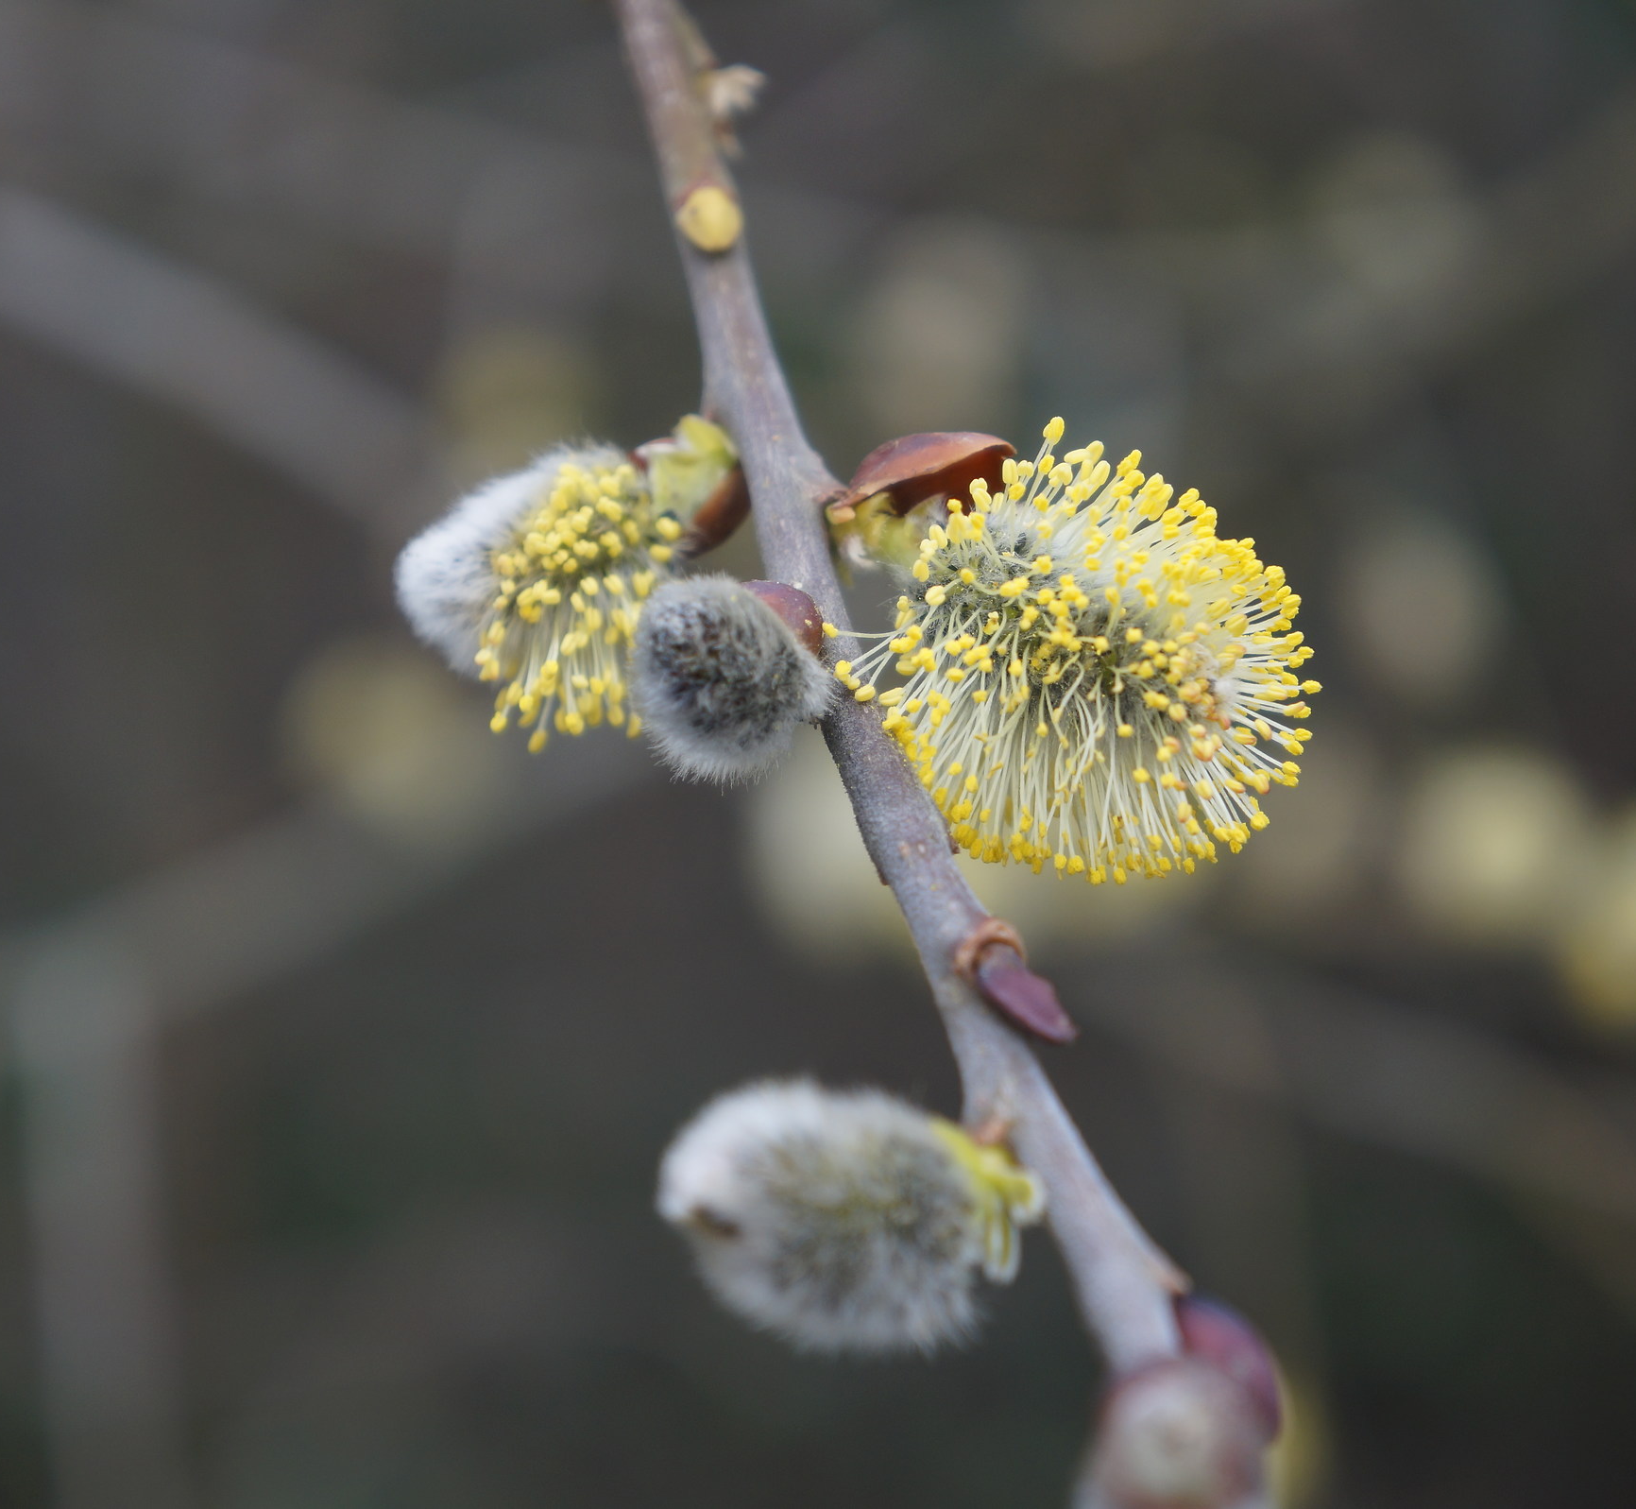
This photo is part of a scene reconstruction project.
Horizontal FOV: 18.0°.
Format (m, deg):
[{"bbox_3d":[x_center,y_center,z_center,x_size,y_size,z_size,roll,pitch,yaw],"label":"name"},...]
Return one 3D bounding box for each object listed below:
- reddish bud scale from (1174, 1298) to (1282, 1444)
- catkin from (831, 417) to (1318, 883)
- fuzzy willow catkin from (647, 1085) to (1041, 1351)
[{"bbox_3d":[0.022,0.034,0.280,0.006,0.009,0.006,-29,-18,0],"label":"reddish bud scale"},{"bbox_3d":[0.014,-0.006,0.300,0.029,0.024,0.024,26,0,12],"label":"catkin"},{"bbox_3d":[0.002,0.026,0.287,0.021,0.014,0.014,6,0,-18],"label":"fuzzy willow catkin"}]

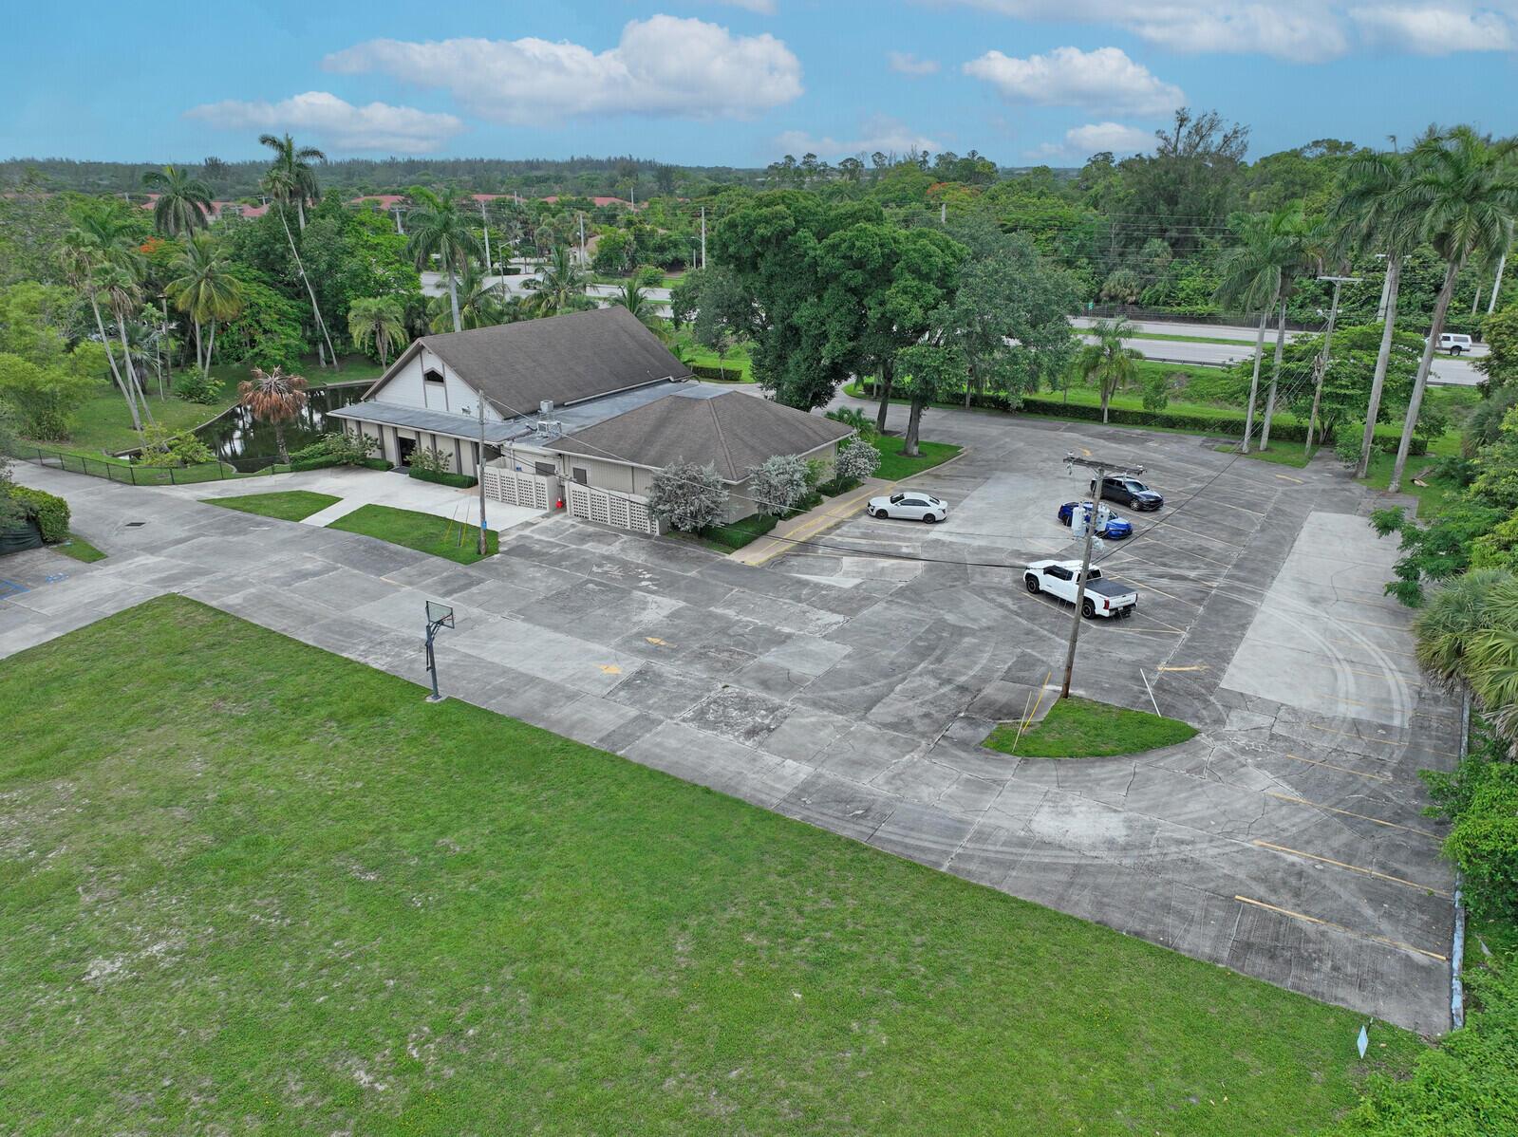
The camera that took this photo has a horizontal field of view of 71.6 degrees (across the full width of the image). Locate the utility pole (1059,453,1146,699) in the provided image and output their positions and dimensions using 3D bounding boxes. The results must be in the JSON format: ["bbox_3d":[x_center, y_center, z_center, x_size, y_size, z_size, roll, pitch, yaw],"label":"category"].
[{"bbox_3d":[12.848,0.443,41.176,3.150,9.630,1.100,14,25,32],"label":"utility pole"}]

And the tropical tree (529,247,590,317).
[{"bbox_3d":[-20.900,-27.401,112.276,7.200,12.600,7.200,0,21,0],"label":"tropical tree"}]

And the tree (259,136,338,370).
[{"bbox_3d":[-45.600,-31.179,105.099,6.700,22.300,6.500,-8,23,-21],"label":"tree"}]

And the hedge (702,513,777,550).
[{"bbox_3d":[-1.370,-2.405,63.619,2.800,0.750,4.600,12,24,29],"label":"hedge"}]

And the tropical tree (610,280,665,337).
[{"bbox_3d":[-13.088,-25.497,111.919,6.600,9.300,6.600,0,21,0],"label":"tropical tree"}]

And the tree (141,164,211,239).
[{"bbox_3d":[-57.206,-29.175,103.494,7.000,19.605,7.000,-11,24,-26],"label":"tree"}]

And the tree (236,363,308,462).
[{"bbox_3d":[-35.510,-10.977,77.392,5.100,6.900,5.100,0,21,0],"label":"tree"}]

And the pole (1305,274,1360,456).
[{"bbox_3d":[40.456,-14.393,75.423,2.800,12.855,0.800,10,23,24],"label":"pole"}]

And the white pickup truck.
[{"bbox_3d":[16.140,0.794,53.569,2.050,1.970,5.930,-13,24,-30],"label":"white pickup truck"}]

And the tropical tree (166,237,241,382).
[{"bbox_3d":[-54.000,-25.414,102.487,7.300,13.400,7.000,-10,23,-25],"label":"tropical tree"}]

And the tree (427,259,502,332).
[{"bbox_3d":[-28.205,-24.123,104.841,7.400,11.800,7.400,0,21,0],"label":"tree"}]

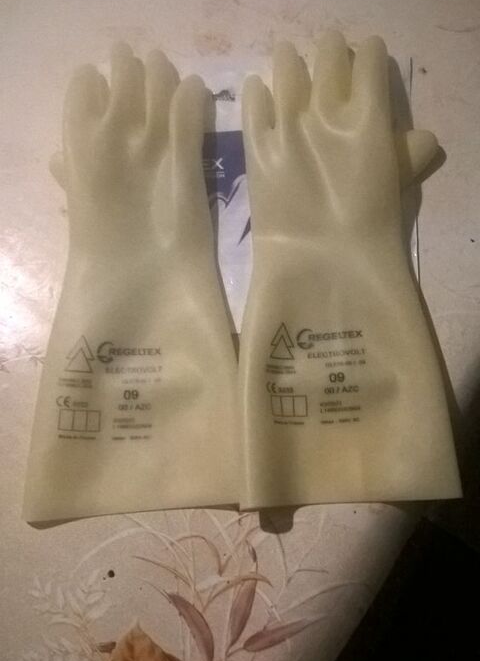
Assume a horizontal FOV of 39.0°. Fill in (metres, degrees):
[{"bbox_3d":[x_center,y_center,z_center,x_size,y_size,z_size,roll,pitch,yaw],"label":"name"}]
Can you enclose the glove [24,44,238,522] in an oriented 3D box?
[{"bbox_3d":[-0.074,-0.048,0.495,0.148,0.075,0.355,0,80,0],"label":"glove"}]

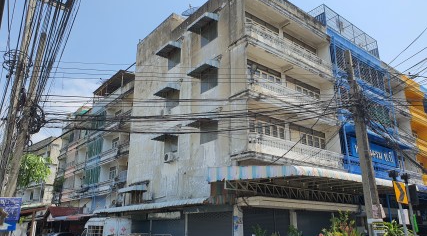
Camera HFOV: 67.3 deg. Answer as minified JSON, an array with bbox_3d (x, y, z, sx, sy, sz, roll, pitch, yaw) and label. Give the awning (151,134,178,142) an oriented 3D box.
[{"bbox_3d":[-3.144,1.109,20.766,0.983,0.470,1.747,14,-23,-37],"label":"awning"}]

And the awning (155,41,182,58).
[{"bbox_3d":[-3.271,-4.994,23.661,1.000,0.500,1.900,15,-24,-36],"label":"awning"}]

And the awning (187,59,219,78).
[{"bbox_3d":[-0.634,-2.915,18.835,0.958,0.487,1.759,14,-23,-37],"label":"awning"}]

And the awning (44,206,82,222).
[{"bbox_3d":[-15.640,10.201,33.630,3.400,1.550,2.200,15,-24,-36],"label":"awning"}]

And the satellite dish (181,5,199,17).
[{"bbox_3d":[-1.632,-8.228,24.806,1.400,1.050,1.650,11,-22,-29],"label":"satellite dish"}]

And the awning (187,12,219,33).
[{"bbox_3d":[-0.649,-6.034,20.549,1.000,0.550,1.900,15,-24,-36],"label":"awning"}]

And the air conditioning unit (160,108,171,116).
[{"bbox_3d":[-3.219,-0.395,21.674,0.290,0.570,0.800,14,-23,-37],"label":"air conditioning unit"}]

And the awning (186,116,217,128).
[{"bbox_3d":[-0.652,0.238,18.400,1.000,0.480,1.850,15,-24,-36],"label":"awning"}]

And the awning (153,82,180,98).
[{"bbox_3d":[-3.150,-1.914,21.765,0.991,0.487,1.798,14,-23,-37],"label":"awning"}]

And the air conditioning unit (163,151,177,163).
[{"bbox_3d":[-2.710,2.437,20.073,0.290,0.570,0.800,14,-23,-37],"label":"air conditioning unit"}]

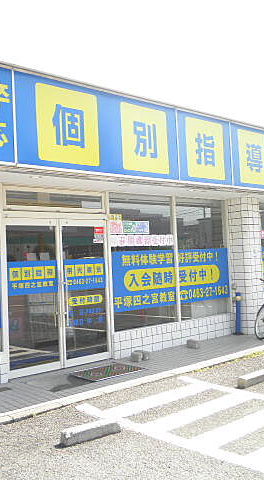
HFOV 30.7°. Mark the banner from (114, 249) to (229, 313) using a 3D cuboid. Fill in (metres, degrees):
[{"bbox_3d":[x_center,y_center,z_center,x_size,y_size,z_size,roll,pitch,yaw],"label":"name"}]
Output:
[{"bbox_3d":[0.807,0.665,8.498,2.888,0.973,0.040,-1,-3,-41],"label":"banner"}]

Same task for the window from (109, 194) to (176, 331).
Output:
[{"bbox_3d":[0.227,0.333,8.044,1.452,2.193,0.100,-1,-3,-41],"label":"window"}]

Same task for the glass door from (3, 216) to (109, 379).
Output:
[{"bbox_3d":[-1.012,0.772,6.942,1.748,2.136,0.100,-1,-3,-41],"label":"glass door"}]

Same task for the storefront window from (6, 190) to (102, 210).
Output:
[{"bbox_3d":[-1.079,-0.568,6.989,1.631,0.201,0.100,-1,-3,-41],"label":"storefront window"}]

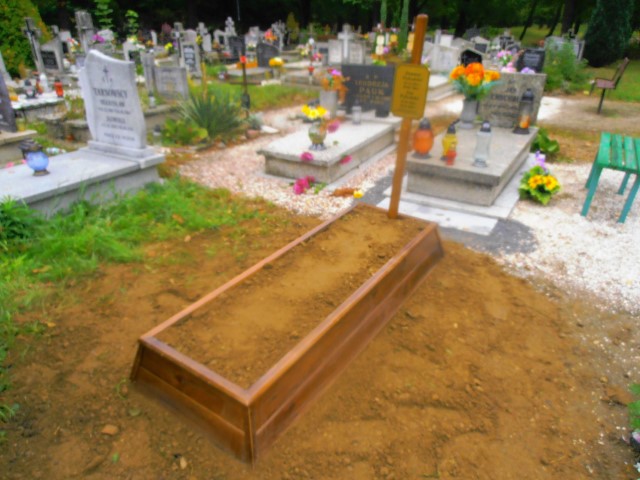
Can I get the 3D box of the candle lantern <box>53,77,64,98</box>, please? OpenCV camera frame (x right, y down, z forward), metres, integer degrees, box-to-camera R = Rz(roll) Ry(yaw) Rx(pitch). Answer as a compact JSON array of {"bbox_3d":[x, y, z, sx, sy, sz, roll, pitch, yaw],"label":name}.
[{"bbox_3d":[-4.207,-2.440,7.128,0.135,0.275,0.135,-15,31,-26],"label":"candle lantern"}]

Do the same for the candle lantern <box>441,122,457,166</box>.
[{"bbox_3d":[1.111,-0.847,3.843,0.128,0.335,0.128,7,28,15],"label":"candle lantern"}]

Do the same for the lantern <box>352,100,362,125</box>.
[{"bbox_3d":[0.467,-1.594,5.526,0.111,0.278,0.111,0,27,0],"label":"lantern"}]

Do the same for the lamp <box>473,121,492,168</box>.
[{"bbox_3d":[1.420,-0.821,3.812,0.133,0.383,0.133,16,31,29],"label":"lamp"}]

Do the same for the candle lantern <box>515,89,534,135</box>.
[{"bbox_3d":[2.220,-1.390,4.775,0.166,0.444,0.166,16,31,29],"label":"candle lantern"}]

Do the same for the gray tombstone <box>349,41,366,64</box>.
[{"bbox_3d":[1.001,-4.918,11.699,0.444,0.592,0.133,16,31,29],"label":"gray tombstone"}]

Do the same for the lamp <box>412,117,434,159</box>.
[{"bbox_3d":[0.932,-0.922,3.984,0.172,0.345,0.172,5,28,12],"label":"lamp"}]

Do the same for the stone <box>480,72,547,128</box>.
[{"bbox_3d":[2.174,-1.559,4.955,0.607,0.577,0.111,16,31,29],"label":"stone"}]

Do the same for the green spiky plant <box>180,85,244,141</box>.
[{"bbox_3d":[-1.454,-1.699,5.866,0.829,0.622,0.784,0,27,0],"label":"green spiky plant"}]

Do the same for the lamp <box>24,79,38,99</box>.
[{"bbox_3d":[-4.663,-2.415,7.110,0.140,0.250,0.140,-17,31,-28],"label":"lamp"}]

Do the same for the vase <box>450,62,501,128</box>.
[{"bbox_3d":[1.697,-1.606,4.971,0.562,0.651,0.503,16,31,29],"label":"vase"}]

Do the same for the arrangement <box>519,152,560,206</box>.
[{"bbox_3d":[1.885,-0.527,3.807,0.310,0.350,0.290,13,30,24],"label":"arrangement"}]

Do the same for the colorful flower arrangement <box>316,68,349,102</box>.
[{"bbox_3d":[0.171,-1.974,5.607,0.370,0.370,0.330,0,27,2],"label":"colorful flower arrangement"}]

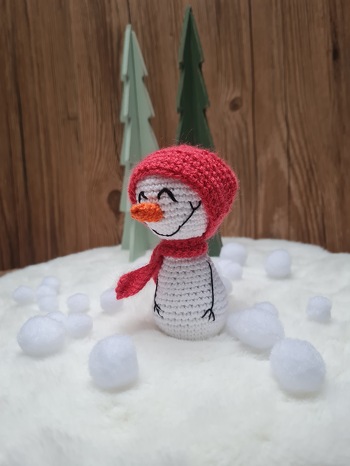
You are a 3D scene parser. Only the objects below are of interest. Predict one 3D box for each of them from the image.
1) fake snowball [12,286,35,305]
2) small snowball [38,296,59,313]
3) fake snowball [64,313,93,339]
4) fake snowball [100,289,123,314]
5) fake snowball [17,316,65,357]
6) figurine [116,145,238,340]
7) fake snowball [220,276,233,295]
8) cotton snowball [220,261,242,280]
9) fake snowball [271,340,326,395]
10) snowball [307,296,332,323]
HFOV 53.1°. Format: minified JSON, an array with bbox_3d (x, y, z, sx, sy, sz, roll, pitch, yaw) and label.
[{"bbox_3d":[-0.161,0.067,0.373,0.022,0.020,0.021,-3,8,0],"label":"fake snowball"},{"bbox_3d":[-0.112,0.063,0.310,0.018,0.017,0.018,-2,5,0],"label":"small snowball"},{"bbox_3d":[-0.077,0.074,0.280,0.022,0.021,0.021,-3,8,0],"label":"fake snowball"},{"bbox_3d":[-0.055,0.060,0.308,0.021,0.021,0.021,-2,5,0],"label":"fake snowball"},{"bbox_3d":[-0.086,0.066,0.224,0.030,0.026,0.028,-2,5,0],"label":"fake snowball"},{"bbox_3d":[0.004,0.007,0.244,0.074,0.134,0.092,3,7,38],"label":"figurine"},{"bbox_3d":[0.050,0.056,0.365,0.020,0.019,0.019,-3,8,0],"label":"fake snowball"},{"bbox_3d":[0.061,0.040,0.375,0.021,0.021,0.021,-2,5,0],"label":"cotton snowball"},{"bbox_3d":[0.062,0.067,0.177,0.028,0.028,0.028,-2,5,0],"label":"fake snowball"},{"bbox_3d":[0.111,0.059,0.269,0.019,0.019,0.019,-2,5,0],"label":"snowball"}]

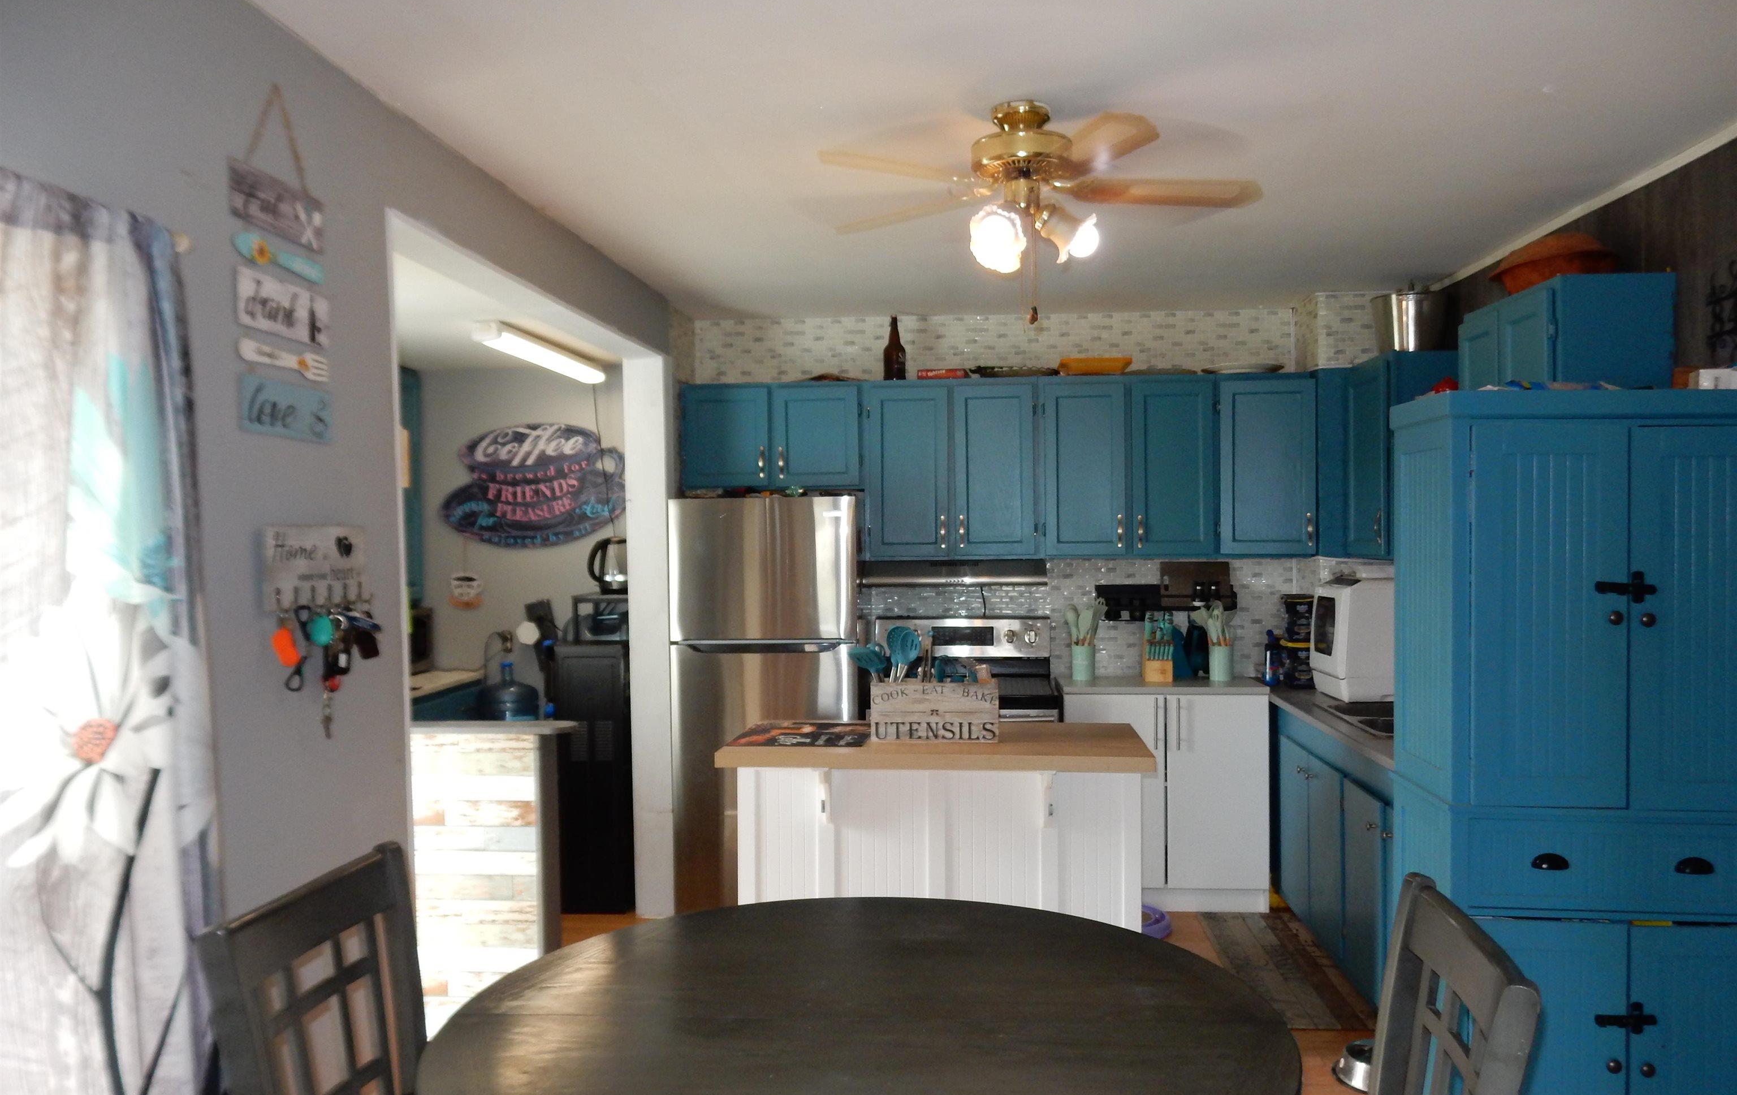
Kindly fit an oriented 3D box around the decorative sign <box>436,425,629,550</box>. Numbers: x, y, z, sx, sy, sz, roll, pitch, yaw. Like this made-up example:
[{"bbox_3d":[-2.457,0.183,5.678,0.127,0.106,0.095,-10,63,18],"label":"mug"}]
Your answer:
[{"bbox_3d":[-1.561,-0.292,5.817,0.911,0.580,0.025,0,1,5],"label":"decorative sign"}]

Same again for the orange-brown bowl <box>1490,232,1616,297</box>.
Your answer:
[{"bbox_3d":[1.966,-0.807,3.594,0.307,0.183,0.362,-1,1,5],"label":"orange-brown bowl"}]

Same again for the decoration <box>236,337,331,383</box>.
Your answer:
[{"bbox_3d":[-1.042,-0.338,2.237,0.017,0.050,0.283,0,1,5],"label":"decoration"}]

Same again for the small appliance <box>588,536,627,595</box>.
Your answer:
[{"bbox_3d":[-1.039,0.072,5.149,0.238,0.240,0.160,0,1,4],"label":"small appliance"}]

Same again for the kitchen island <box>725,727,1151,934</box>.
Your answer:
[{"bbox_3d":[0.207,1.014,3.729,1.200,0.910,0.580,0,1,4],"label":"kitchen island"}]

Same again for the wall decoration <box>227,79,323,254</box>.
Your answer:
[{"bbox_3d":[-1.046,-0.684,2.221,0.017,0.268,0.294,0,1,5],"label":"wall decoration"}]

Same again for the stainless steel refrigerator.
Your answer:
[{"bbox_3d":[-0.389,0.621,5.353,0.765,1.670,0.730,0,1,5],"label":"stainless steel refrigerator"}]

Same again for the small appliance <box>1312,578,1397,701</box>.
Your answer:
[{"bbox_3d":[1.924,0.321,4.650,0.440,0.445,0.425,0,1,5],"label":"small appliance"}]

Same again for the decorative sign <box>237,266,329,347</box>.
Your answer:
[{"bbox_3d":[-1.042,-0.423,2.240,0.017,0.098,0.284,0,1,5],"label":"decorative sign"}]

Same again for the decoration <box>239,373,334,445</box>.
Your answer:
[{"bbox_3d":[-1.040,-0.244,2.247,0.017,0.094,0.289,0,1,5],"label":"decoration"}]

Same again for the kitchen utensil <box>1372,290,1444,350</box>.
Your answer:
[{"bbox_3d":[2.005,-0.834,4.659,0.256,0.262,0.256,0,1,4],"label":"kitchen utensil"}]

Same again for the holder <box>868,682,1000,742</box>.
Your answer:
[{"bbox_3d":[0.196,0.475,3.691,0.371,0.169,0.130,0,1,4],"label":"holder"}]

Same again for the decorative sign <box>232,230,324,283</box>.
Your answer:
[{"bbox_3d":[-1.041,-0.512,2.222,0.013,0.046,0.297,0,1,4],"label":"decorative sign"}]

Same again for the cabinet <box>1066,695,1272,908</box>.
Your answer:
[{"bbox_3d":[1.195,0.998,5.223,0.795,0.857,0.570,0,1,4],"label":"cabinet"}]

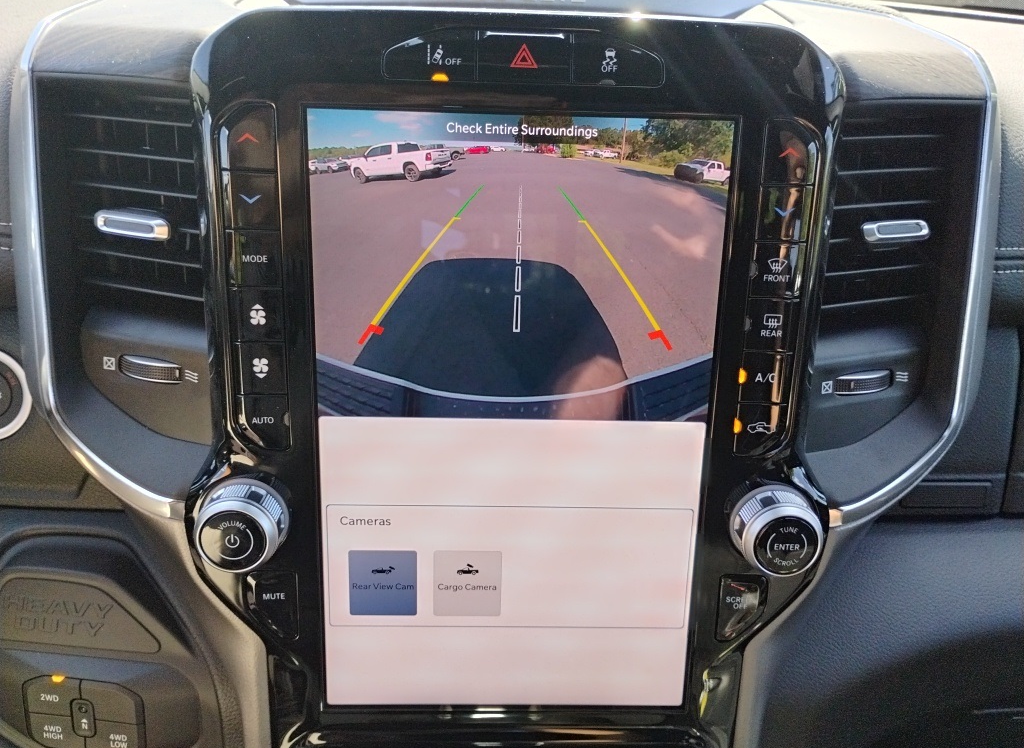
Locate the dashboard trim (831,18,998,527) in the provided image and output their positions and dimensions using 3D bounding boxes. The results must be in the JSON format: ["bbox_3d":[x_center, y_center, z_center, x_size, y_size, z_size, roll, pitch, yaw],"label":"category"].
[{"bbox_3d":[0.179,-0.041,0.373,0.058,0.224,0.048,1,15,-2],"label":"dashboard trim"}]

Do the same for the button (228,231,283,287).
[{"bbox_3d":[-0.100,-0.046,0.326,0.020,0.021,0.008,1,15,-2],"label":"button"}]

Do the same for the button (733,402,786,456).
[{"bbox_3d":[0.104,0.023,0.350,0.022,0.023,0.008,1,15,-2],"label":"button"}]

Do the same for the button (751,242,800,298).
[{"bbox_3d":[0.105,-0.042,0.333,0.019,0.021,0.008,1,15,-2],"label":"button"}]

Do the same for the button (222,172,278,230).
[{"bbox_3d":[-0.101,-0.067,0.321,0.021,0.022,0.008,1,15,-2],"label":"button"}]

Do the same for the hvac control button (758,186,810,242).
[{"bbox_3d":[0.106,-0.063,0.328,0.019,0.021,0.008,1,15,-2],"label":"hvac control button"}]

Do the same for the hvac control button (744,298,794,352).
[{"bbox_3d":[0.105,-0.020,0.339,0.021,0.022,0.008,1,15,-2],"label":"hvac control button"}]

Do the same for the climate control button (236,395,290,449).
[{"bbox_3d":[-0.103,0.019,0.344,0.022,0.023,0.008,1,15,-2],"label":"climate control button"}]

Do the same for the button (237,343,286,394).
[{"bbox_3d":[-0.101,-0.003,0.337,0.020,0.021,0.008,1,15,-2],"label":"button"}]

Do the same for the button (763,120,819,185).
[{"bbox_3d":[0.107,-0.086,0.322,0.020,0.023,0.008,1,15,-2],"label":"button"}]

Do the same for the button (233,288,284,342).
[{"bbox_3d":[-0.101,-0.024,0.332,0.020,0.021,0.008,1,15,-2],"label":"button"}]

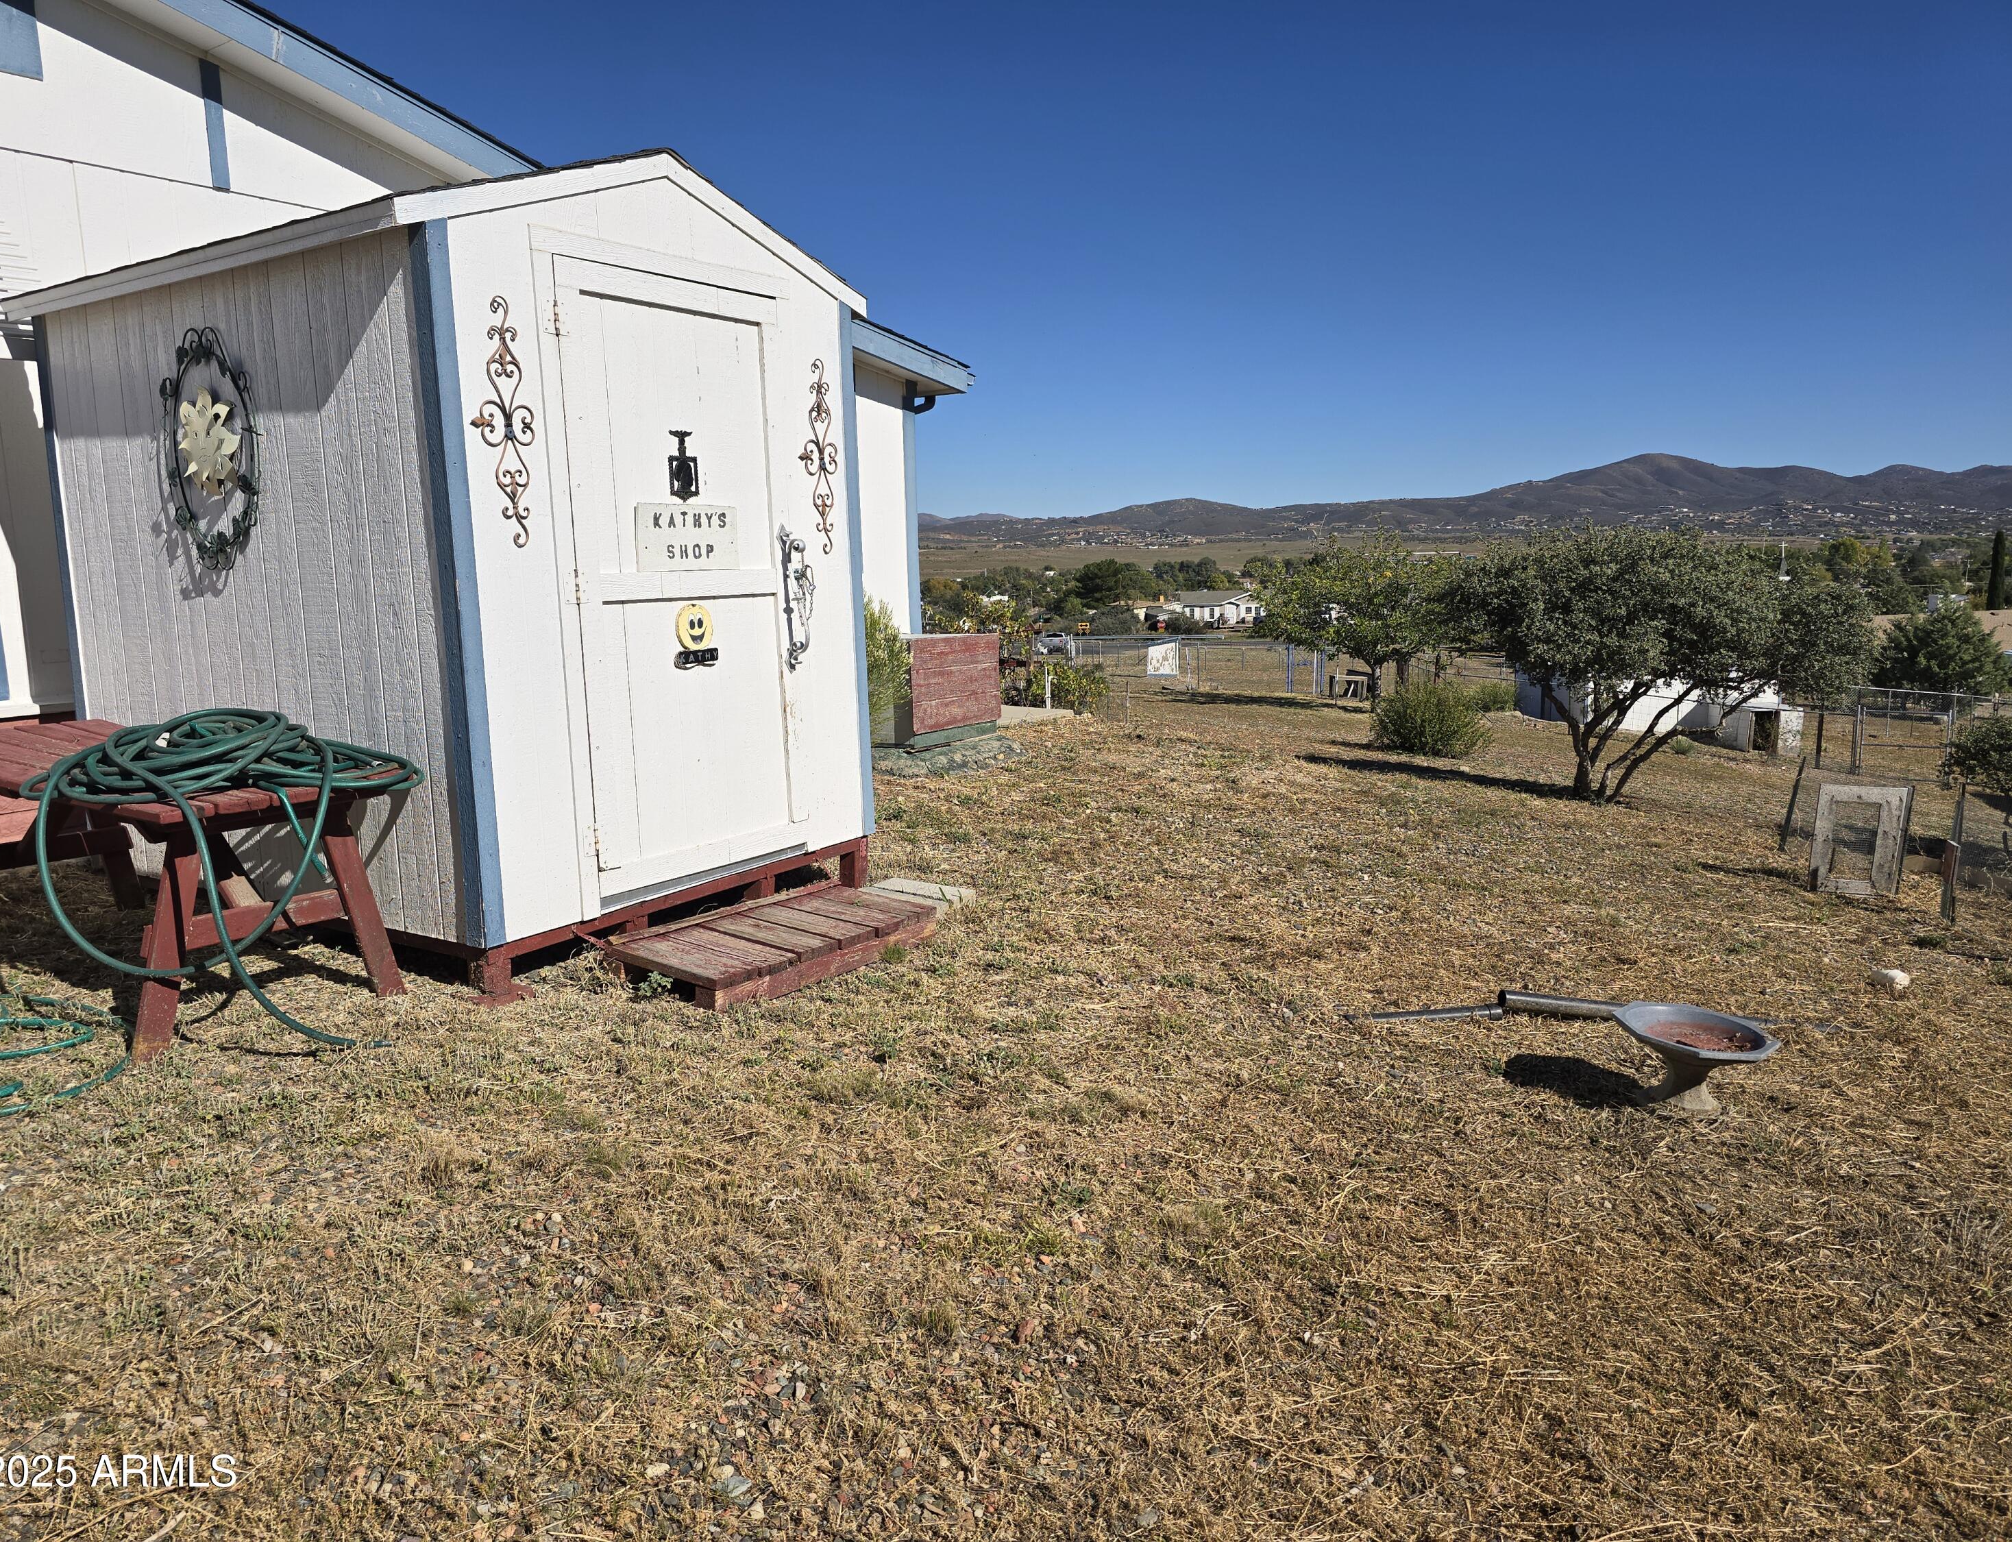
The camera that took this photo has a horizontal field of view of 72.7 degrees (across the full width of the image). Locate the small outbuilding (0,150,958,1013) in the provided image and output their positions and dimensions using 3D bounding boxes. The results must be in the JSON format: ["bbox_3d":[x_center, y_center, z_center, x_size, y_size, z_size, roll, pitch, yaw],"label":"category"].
[{"bbox_3d":[-2.140,-0.837,5.427,2.550,2.680,2.046,5,11,33],"label":"small outbuilding"}]

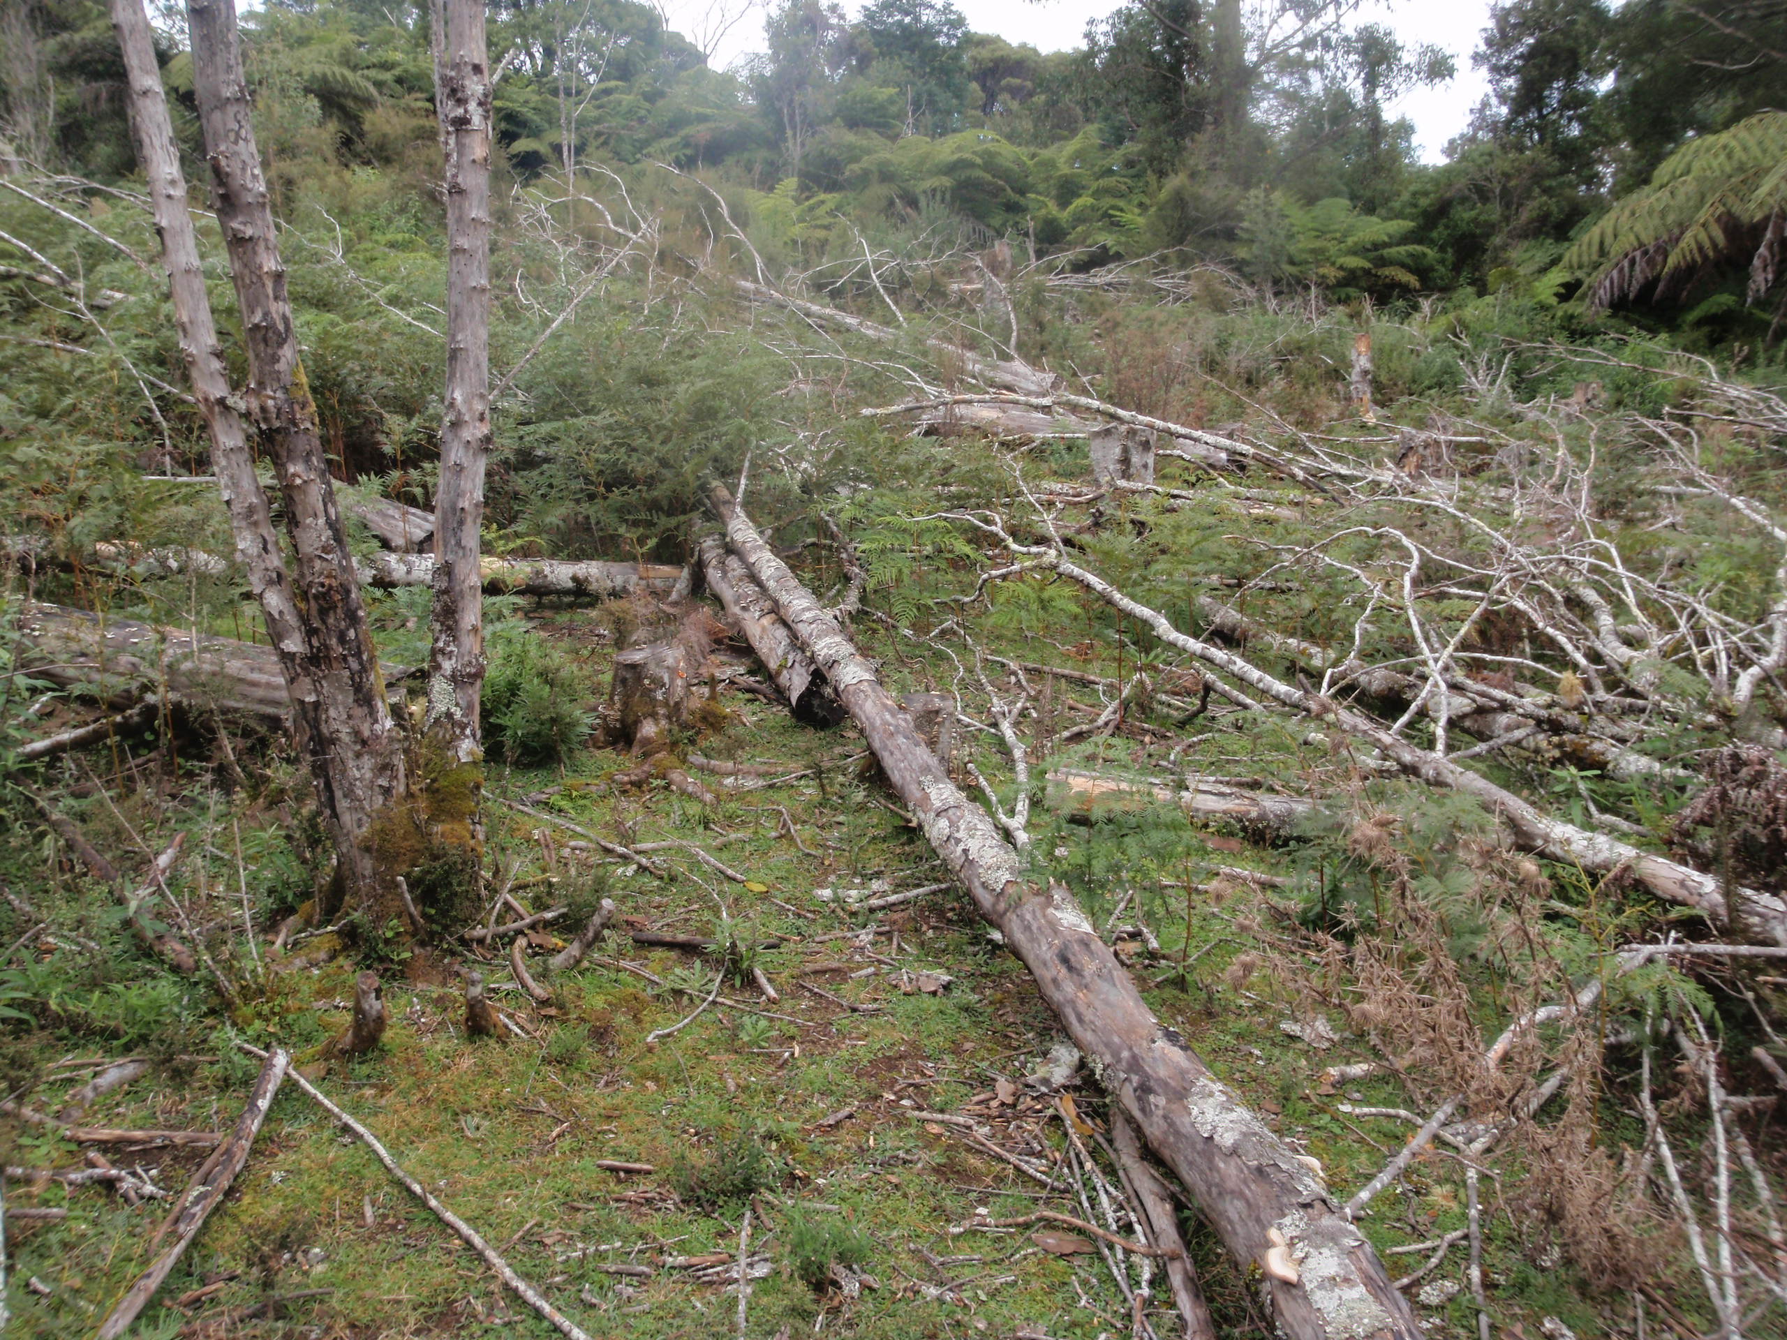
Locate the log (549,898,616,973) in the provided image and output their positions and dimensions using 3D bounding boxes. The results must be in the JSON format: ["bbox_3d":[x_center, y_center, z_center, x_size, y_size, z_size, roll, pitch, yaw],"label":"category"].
[{"bbox_3d":[-0.727,0.620,3.395,0.045,0.050,0.218,6,34,24],"label":"log"}]

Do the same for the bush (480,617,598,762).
[{"bbox_3d":[-1.098,0.045,4.391,0.380,0.400,0.350,-3,13,-14],"label":"bush"}]

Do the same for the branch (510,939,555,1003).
[{"bbox_3d":[-0.775,0.638,3.082,0.050,0.035,0.262,-8,21,-23],"label":"branch"}]

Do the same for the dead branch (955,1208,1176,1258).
[{"bbox_3d":[0.267,0.887,2.259,0.348,0.040,0.055,2,18,8],"label":"dead branch"}]

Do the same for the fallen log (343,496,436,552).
[{"bbox_3d":[-3.098,-0.937,8.825,0.220,0.210,1.126,-10,21,-39],"label":"fallen log"}]

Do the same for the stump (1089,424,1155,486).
[{"bbox_3d":[1.337,-1.209,8.369,0.360,0.400,0.340,2,13,9],"label":"stump"}]

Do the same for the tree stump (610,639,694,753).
[{"bbox_3d":[-0.838,0.089,4.993,0.265,0.350,0.260,-2,13,-9],"label":"tree stump"}]

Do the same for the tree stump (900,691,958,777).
[{"bbox_3d":[0.104,0.192,4.185,0.155,0.230,0.155,0,13,1],"label":"tree stump"}]

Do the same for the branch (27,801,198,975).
[{"bbox_3d":[-2.001,0.502,3.755,0.160,0.120,1.222,-12,21,-43],"label":"branch"}]

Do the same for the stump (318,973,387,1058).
[{"bbox_3d":[-1.061,0.667,2.816,0.115,0.140,0.080,-5,14,-22],"label":"stump"}]

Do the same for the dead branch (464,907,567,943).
[{"bbox_3d":[-0.851,0.573,3.262,0.232,0.035,0.040,-12,21,-23],"label":"dead branch"}]

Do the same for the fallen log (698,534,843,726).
[{"bbox_3d":[-0.756,-0.352,7.700,0.220,0.220,3.819,-3,14,-13],"label":"fallen log"}]

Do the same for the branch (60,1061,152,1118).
[{"bbox_3d":[-1.515,0.808,2.783,0.040,0.040,0.167,8,23,32],"label":"branch"}]

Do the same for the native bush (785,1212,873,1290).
[{"bbox_3d":[-0.102,0.904,2.260,0.130,0.095,0.110,0,12,0],"label":"native bush"}]

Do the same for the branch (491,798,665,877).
[{"bbox_3d":[-0.915,0.468,4.116,0.840,0.035,0.040,14,18,42],"label":"branch"}]

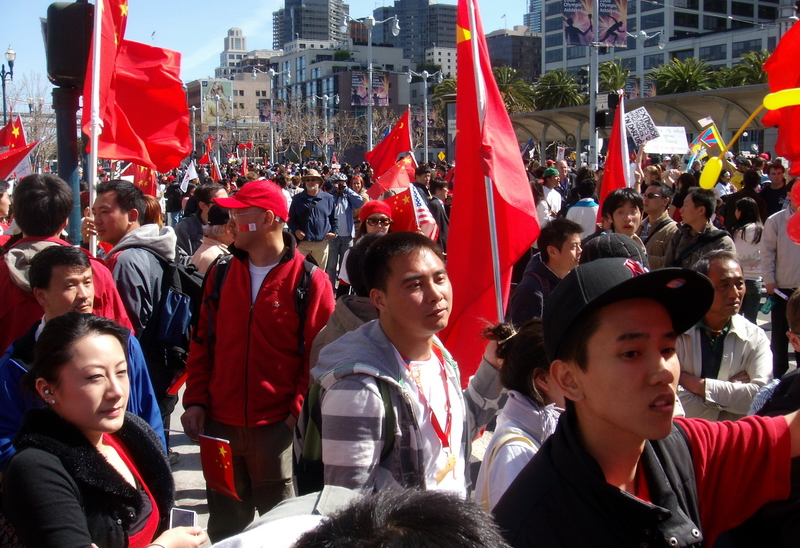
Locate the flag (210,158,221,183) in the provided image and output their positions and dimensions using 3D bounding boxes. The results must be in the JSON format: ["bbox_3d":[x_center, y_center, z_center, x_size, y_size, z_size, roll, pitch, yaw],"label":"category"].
[{"bbox_3d":[-4.190,-2.357,20.000,0.240,0.550,0.160,-2,8,-17],"label":"flag"}]

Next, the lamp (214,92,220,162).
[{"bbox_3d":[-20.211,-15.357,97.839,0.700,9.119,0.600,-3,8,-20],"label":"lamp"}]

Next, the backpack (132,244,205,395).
[{"bbox_3d":[-0.859,0.185,3.500,0.260,0.530,0.330,1,7,12],"label":"backpack"}]

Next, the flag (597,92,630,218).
[{"bbox_3d":[1.452,-0.782,6.000,0.250,0.930,0.180,0,7,6],"label":"flag"}]

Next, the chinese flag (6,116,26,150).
[{"bbox_3d":[-6.382,-2.303,14.500,0.450,0.620,0.200,-2,8,-17],"label":"chinese flag"}]

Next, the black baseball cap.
[{"bbox_3d":[0.306,0.032,1.260,0.190,0.135,0.270,8,-37,-30],"label":"black baseball cap"}]

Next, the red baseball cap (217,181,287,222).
[{"bbox_3d":[-0.528,-0.259,3.120,0.270,0.140,0.180,7,4,-22],"label":"red baseball cap"}]

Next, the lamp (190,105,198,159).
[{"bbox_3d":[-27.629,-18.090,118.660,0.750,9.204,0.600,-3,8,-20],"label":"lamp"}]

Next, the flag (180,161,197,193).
[{"bbox_3d":[-3.612,-1.665,15.000,0.300,0.570,0.150,-1,7,0],"label":"flag"}]

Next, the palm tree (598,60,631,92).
[{"bbox_3d":[19.859,-14.312,82.015,5.000,11.000,5.000,0,7,0],"label":"palm tree"}]

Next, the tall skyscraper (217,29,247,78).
[{"bbox_3d":[-103.649,-113.036,558.752,24.000,84.000,24.000,-4,8,-28],"label":"tall skyscraper"}]

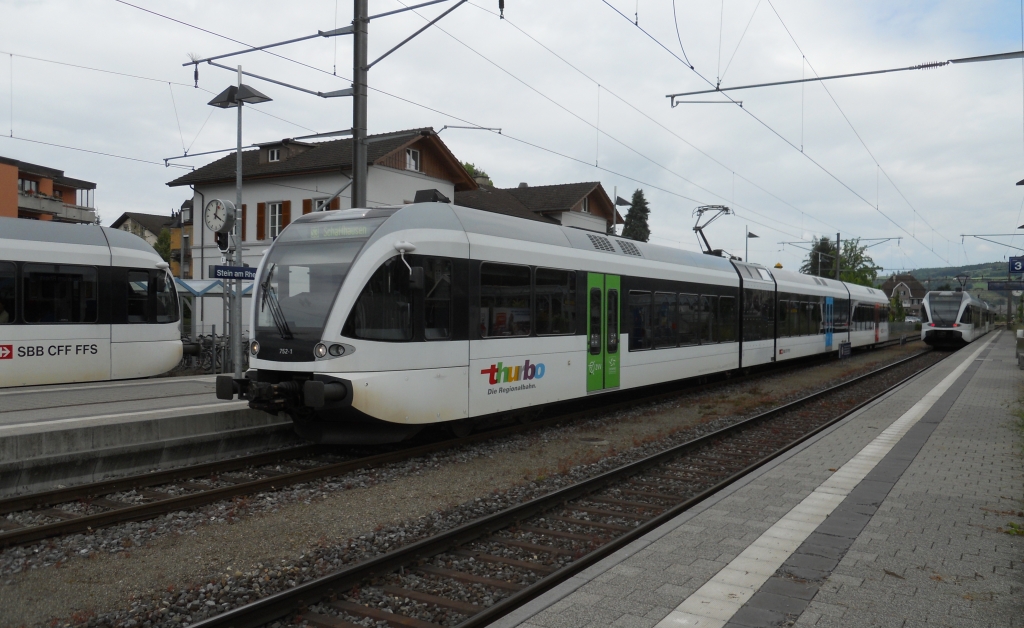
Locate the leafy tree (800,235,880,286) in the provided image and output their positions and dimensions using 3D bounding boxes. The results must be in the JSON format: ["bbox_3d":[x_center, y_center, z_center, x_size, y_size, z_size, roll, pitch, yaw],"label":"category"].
[{"bbox_3d":[44.515,-4.108,111.992,9.400,13.010,9.000,0,0,31],"label":"leafy tree"}]

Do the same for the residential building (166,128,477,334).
[{"bbox_3d":[-9.382,-3.308,40.944,13.100,10.300,8.000,0,0,31],"label":"residential building"}]

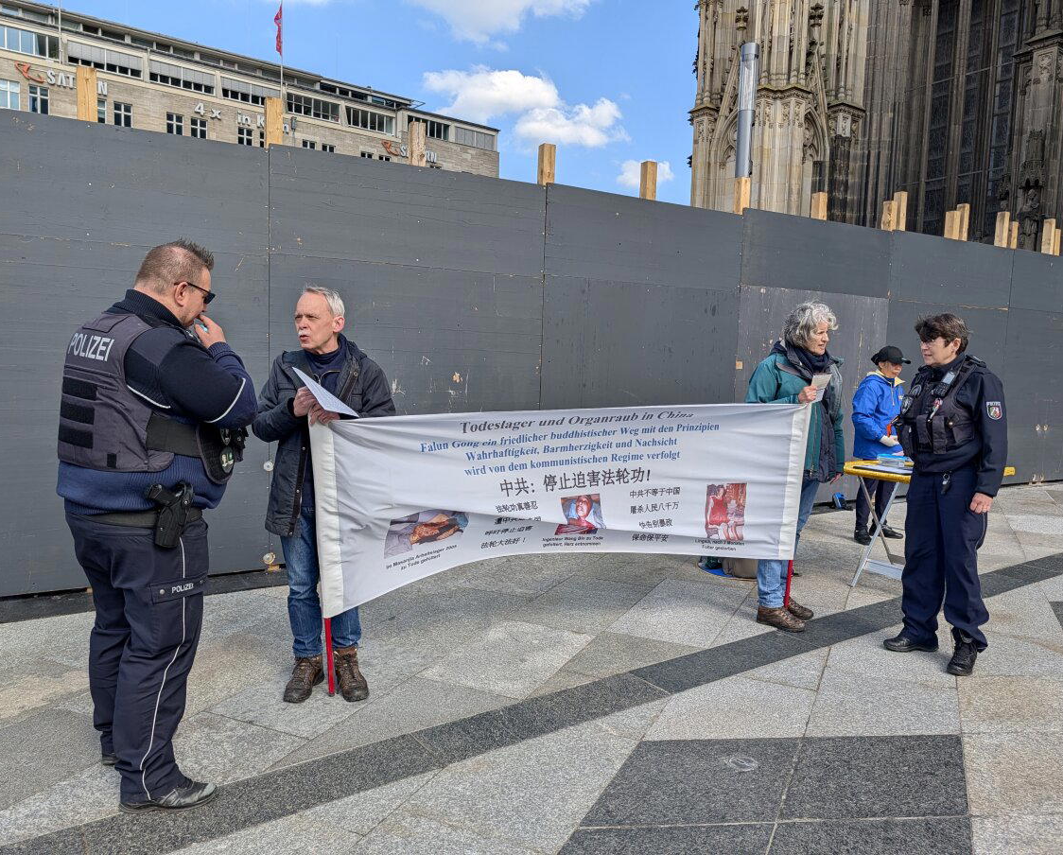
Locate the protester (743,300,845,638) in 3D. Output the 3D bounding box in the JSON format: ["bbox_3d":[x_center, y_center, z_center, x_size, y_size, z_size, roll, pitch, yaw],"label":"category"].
[{"bbox_3d":[1.475,0.191,4.396,0.530,1.775,0.440,-2,6,-41],"label":"protester"}]

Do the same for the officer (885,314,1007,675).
[{"bbox_3d":[2.035,0.290,3.884,0.430,1.680,0.540,-1,5,-28],"label":"officer"}]

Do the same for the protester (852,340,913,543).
[{"bbox_3d":[2.892,0.113,6.504,0.500,1.569,0.410,-1,5,-27],"label":"protester"}]

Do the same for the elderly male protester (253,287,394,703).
[{"bbox_3d":[-0.900,0.276,3.401,0.570,1.750,0.460,2,5,6],"label":"elderly male protester"}]

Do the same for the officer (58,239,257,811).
[{"bbox_3d":[-1.239,0.302,2.611,0.570,1.837,0.610,-3,6,-44],"label":"officer"}]

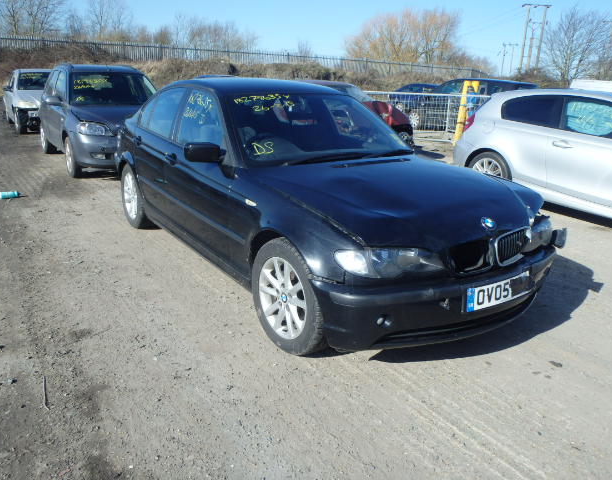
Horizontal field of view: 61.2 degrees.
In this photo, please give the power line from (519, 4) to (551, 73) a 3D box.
[{"bbox_3d":[21.844,-17.876,49.697,2.900,8.485,0.700,8,18,18],"label":"power line"}]

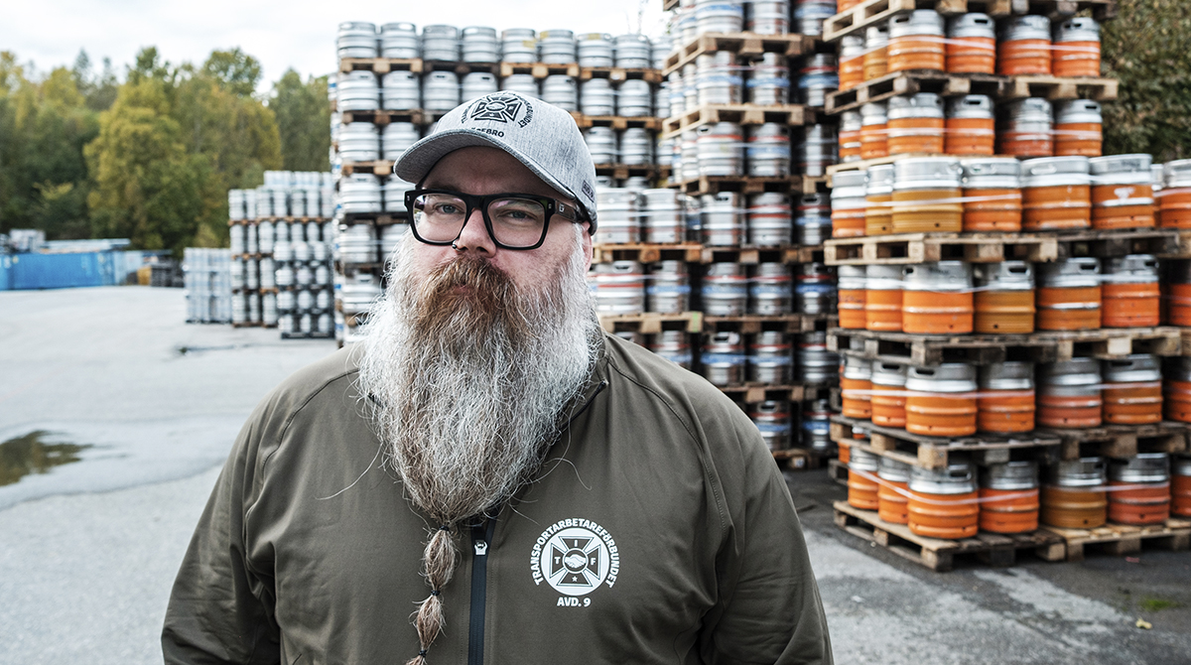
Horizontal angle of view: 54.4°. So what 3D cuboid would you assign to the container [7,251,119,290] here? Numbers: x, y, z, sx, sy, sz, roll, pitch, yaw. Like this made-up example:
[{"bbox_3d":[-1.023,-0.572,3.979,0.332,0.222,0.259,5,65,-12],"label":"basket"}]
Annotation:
[{"bbox_3d":[-37.259,-4.270,80.715,6.060,2.600,2.440,0,3,-4],"label":"container"}]

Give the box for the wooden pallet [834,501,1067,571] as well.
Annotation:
[{"bbox_3d":[2.060,1.170,6.870,0.800,0.144,1.200,-1,3,-15],"label":"wooden pallet"}]

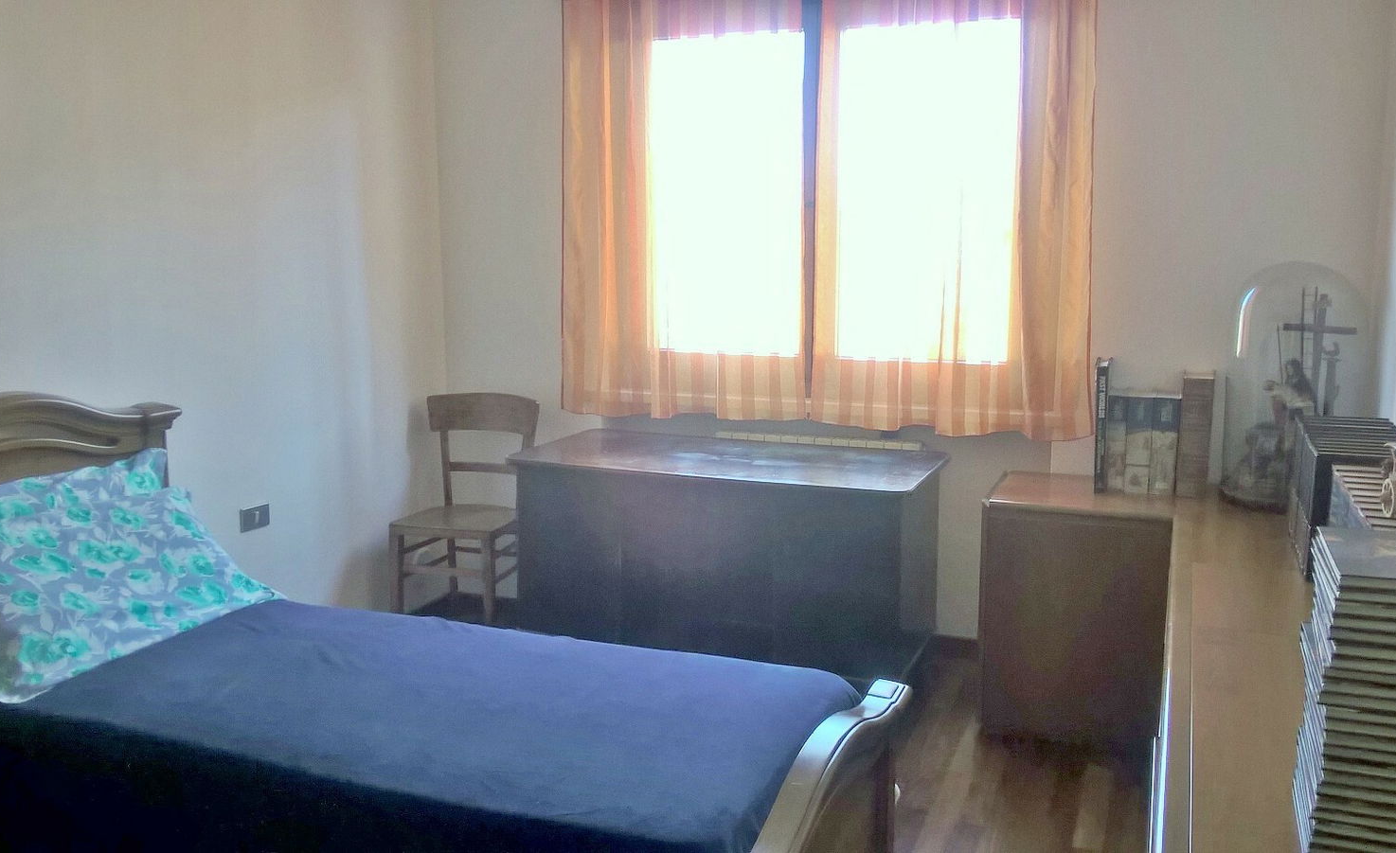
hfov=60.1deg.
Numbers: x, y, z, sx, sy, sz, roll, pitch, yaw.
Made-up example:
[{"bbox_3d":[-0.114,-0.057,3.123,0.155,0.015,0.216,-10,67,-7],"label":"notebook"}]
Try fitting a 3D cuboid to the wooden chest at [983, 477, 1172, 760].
[{"bbox_3d":[1.125,0.540,3.585,0.501,0.696,0.453,3,10,22],"label":"wooden chest"}]

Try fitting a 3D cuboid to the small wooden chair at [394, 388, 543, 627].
[{"bbox_3d":[-0.850,0.339,4.316,0.465,0.880,0.415,3,10,22],"label":"small wooden chair"}]

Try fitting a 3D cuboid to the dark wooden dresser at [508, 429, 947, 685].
[{"bbox_3d":[0.097,0.469,3.849,1.279,0.762,0.606,3,10,22],"label":"dark wooden dresser"}]

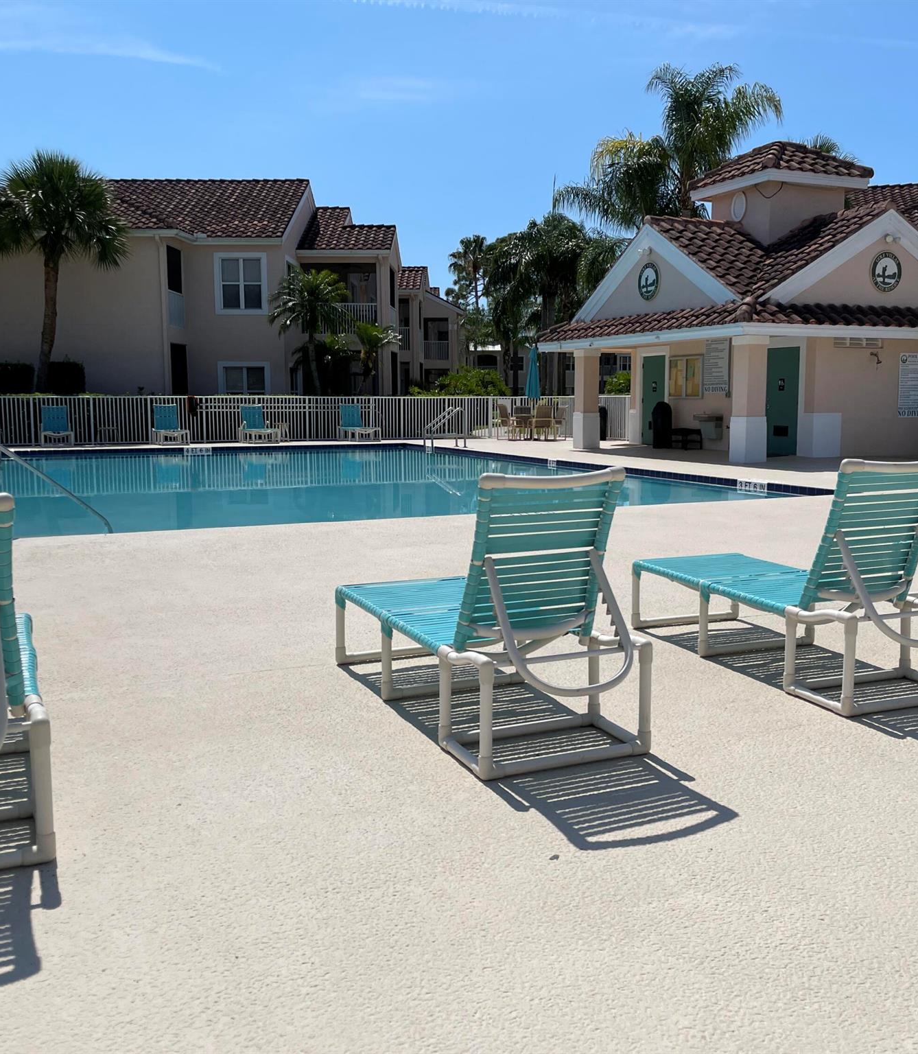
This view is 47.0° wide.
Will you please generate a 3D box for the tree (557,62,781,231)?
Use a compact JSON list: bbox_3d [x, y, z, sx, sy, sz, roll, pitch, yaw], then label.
[{"bbox_3d":[6.105,-7.965,30.759,6.420,10.615,6.420,0,7,0],"label":"tree"}]

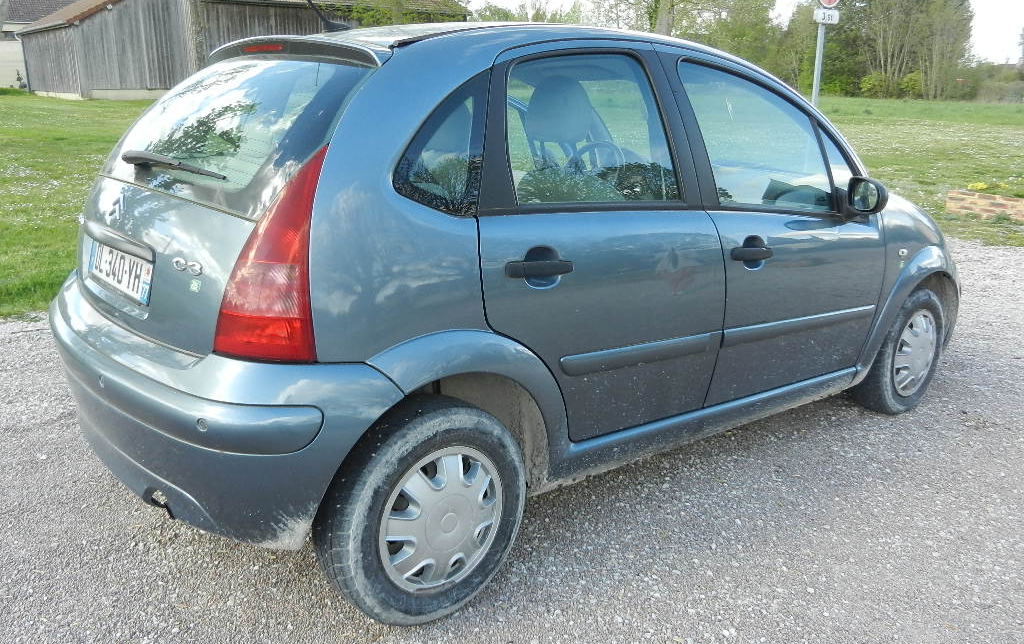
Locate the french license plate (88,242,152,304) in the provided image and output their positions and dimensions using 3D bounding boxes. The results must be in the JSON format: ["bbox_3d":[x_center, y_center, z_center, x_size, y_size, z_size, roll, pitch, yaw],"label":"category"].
[{"bbox_3d":[-1.062,-0.142,2.322,0.015,0.110,0.520,-2,12,-40],"label":"french license plate"}]

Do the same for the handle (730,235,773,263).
[{"bbox_3d":[0.788,-0.237,2.796,0.222,0.080,0.060,-6,10,-39],"label":"handle"}]

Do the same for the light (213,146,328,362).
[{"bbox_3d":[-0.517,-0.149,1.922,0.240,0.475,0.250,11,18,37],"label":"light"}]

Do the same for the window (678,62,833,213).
[{"bbox_3d":[0.860,-0.615,2.928,0.780,0.510,0.060,-7,-2,-38],"label":"window"}]

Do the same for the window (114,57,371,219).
[{"bbox_3d":[-0.860,-0.538,2.396,1.180,0.150,0.530,16,65,49],"label":"window"}]

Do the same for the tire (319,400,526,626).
[{"bbox_3d":[-0.224,0.486,2.239,0.580,0.580,0.180,-11,18,-38],"label":"tire"}]

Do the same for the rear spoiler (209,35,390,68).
[{"bbox_3d":[-0.676,-0.770,2.494,0.220,0.115,1.140,-11,18,-38],"label":"rear spoiler"}]

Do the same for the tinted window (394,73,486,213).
[{"bbox_3d":[-0.152,-0.431,2.102,0.350,0.385,0.060,-11,0,-34],"label":"tinted window"}]

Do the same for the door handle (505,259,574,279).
[{"bbox_3d":[0.082,-0.137,2.210,0.228,0.050,0.055,-5,9,-39],"label":"door handle"}]

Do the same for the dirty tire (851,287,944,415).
[{"bbox_3d":[1.681,0.112,3.751,0.580,0.580,0.180,-11,18,-38],"label":"dirty tire"}]

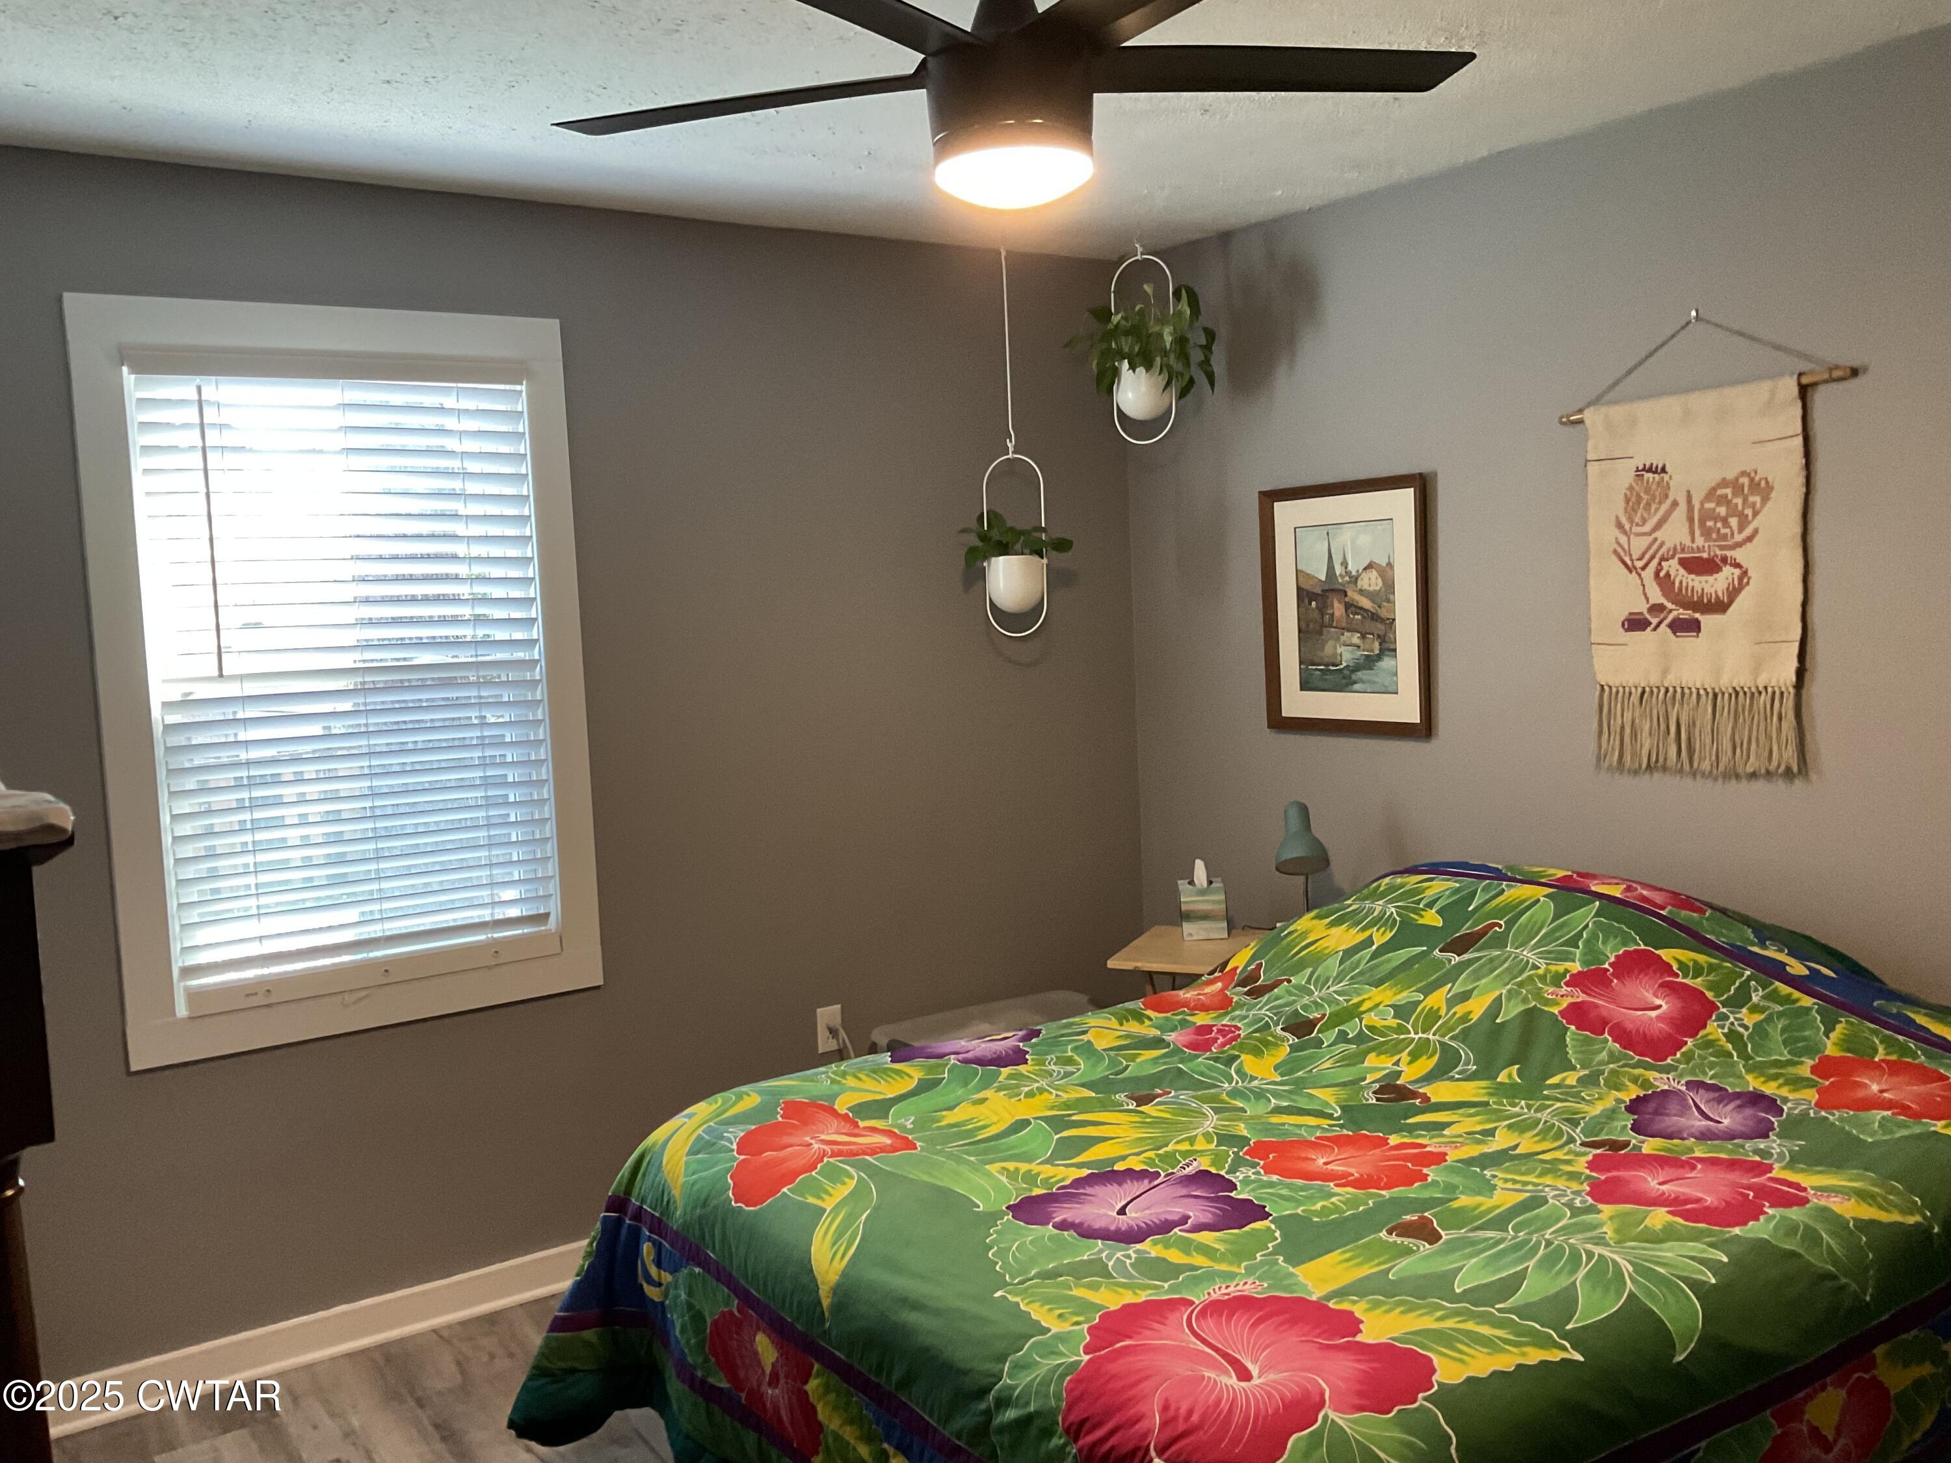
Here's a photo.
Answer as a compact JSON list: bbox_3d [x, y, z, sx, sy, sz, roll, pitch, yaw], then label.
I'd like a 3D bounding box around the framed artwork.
[{"bbox_3d":[0.875,-0.295,3.896,0.025,0.592,0.507,-6,6,-34],"label":"framed artwork"}]

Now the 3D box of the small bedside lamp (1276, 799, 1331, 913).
[{"bbox_3d":[0.774,0.339,3.866,0.137,0.346,0.180,-2,5,1],"label":"small bedside lamp"}]

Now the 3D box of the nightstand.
[{"bbox_3d":[0.621,0.854,3.930,0.470,0.678,0.402,0,5,23],"label":"nightstand"}]

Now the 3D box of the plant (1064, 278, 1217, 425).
[{"bbox_3d":[0.415,-0.951,4.106,0.360,0.329,0.310,-2,5,6],"label":"plant"}]

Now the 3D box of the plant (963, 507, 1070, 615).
[{"bbox_3d":[0.106,-0.433,4.191,0.280,0.262,0.215,-2,5,2],"label":"plant"}]

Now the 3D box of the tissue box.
[{"bbox_3d":[0.566,0.443,4.044,0.107,0.125,0.107,-2,5,3],"label":"tissue box"}]

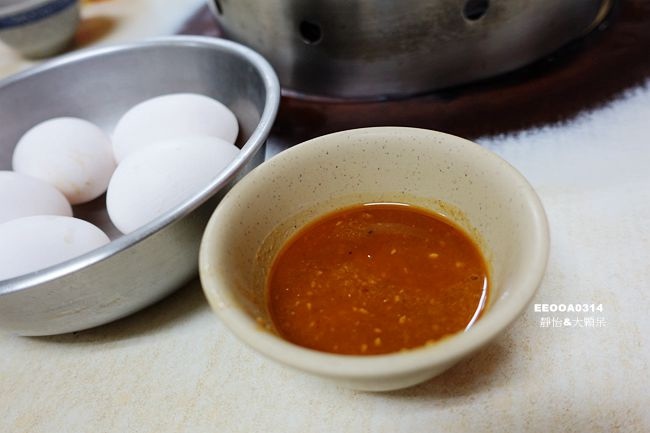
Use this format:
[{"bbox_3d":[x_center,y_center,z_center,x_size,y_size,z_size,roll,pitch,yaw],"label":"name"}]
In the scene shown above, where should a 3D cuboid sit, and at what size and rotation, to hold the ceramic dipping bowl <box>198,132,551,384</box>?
[{"bbox_3d":[0.017,0.021,0.175,0.105,0.053,0.105,-6,42,5],"label":"ceramic dipping bowl"}]

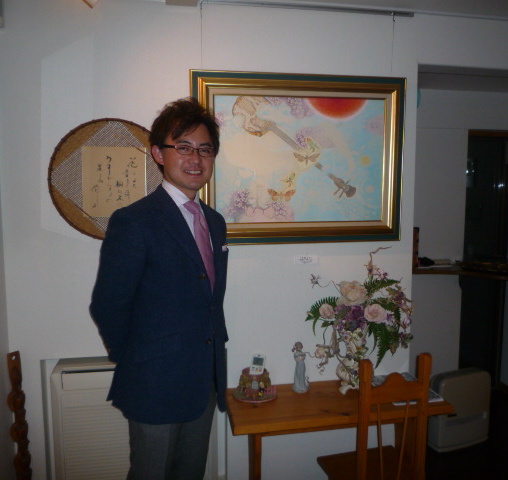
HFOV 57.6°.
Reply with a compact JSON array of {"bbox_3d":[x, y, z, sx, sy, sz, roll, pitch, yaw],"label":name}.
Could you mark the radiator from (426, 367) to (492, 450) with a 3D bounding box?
[{"bbox_3d":[1.247,1.016,2.845,0.378,0.438,0.145,-3,6,-22],"label":"radiator"}]

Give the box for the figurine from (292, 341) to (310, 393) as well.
[{"bbox_3d":[0.201,0.538,1.963,0.075,0.208,0.070,-2,6,-16],"label":"figurine"}]

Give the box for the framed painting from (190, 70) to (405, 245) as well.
[{"bbox_3d":[0.186,-0.335,1.909,0.890,0.678,0.060,-1,7,-10],"label":"framed painting"}]

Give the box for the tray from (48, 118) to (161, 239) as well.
[{"bbox_3d":[-0.541,-0.234,1.805,0.475,0.468,0.050,-1,5,-10],"label":"tray"}]

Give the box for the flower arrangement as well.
[{"bbox_3d":[0.450,0.343,1.951,0.482,0.621,0.290,-1,6,-10],"label":"flower arrangement"}]

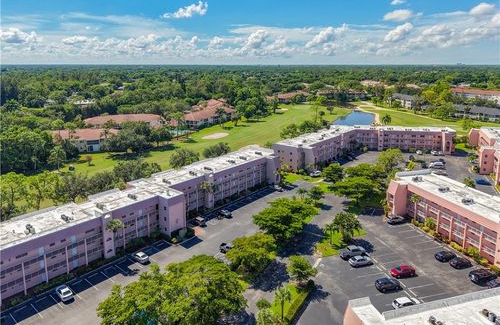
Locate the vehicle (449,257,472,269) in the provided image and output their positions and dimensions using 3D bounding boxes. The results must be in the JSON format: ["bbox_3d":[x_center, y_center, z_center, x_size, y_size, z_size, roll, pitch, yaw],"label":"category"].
[{"bbox_3d":[44.978,21.470,73.826,4.600,1.620,1.870,-5,16,-17],"label":"vehicle"}]

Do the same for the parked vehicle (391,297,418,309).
[{"bbox_3d":[26.844,24.008,59.650,4.600,1.480,1.800,-4,16,-14],"label":"parked vehicle"}]

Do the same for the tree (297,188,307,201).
[{"bbox_3d":[15.888,9.686,104.260,3.100,4.900,3.100,0,16,0],"label":"tree"}]

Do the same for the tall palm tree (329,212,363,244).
[{"bbox_3d":[22.862,15.299,80.792,6.000,6.800,6.300,-4,16,-14],"label":"tall palm tree"}]

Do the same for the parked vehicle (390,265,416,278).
[{"bbox_3d":[30.378,21.470,68.732,4.600,1.450,1.800,-4,16,-14],"label":"parked vehicle"}]

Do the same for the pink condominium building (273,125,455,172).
[{"bbox_3d":[51.200,-9.396,166.805,98.000,10.600,40.600,-7,17,-24],"label":"pink condominium building"}]

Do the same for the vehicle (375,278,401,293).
[{"bbox_3d":[25.658,22.605,64.381,4.500,1.620,1.840,-4,16,-14],"label":"vehicle"}]

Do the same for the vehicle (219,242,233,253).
[{"bbox_3d":[-4.347,19.180,76.264,5.300,1.780,1.920,13,20,39],"label":"vehicle"}]

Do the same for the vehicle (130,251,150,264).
[{"bbox_3d":[-24.072,20.910,76.090,4.650,1.470,1.830,13,20,39],"label":"vehicle"}]

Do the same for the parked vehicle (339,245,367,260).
[{"bbox_3d":[23.173,20.257,77.709,5.600,1.850,1.980,-5,16,-17],"label":"parked vehicle"}]

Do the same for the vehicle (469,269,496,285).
[{"bbox_3d":[45.144,21.793,67.085,4.800,1.720,1.920,-4,16,-14],"label":"vehicle"}]

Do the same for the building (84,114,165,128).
[{"bbox_3d":[-80.500,-26.364,229.970,47.000,9.000,21.000,-4,16,-13],"label":"building"}]

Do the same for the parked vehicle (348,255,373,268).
[{"bbox_3d":[23.864,21.337,74.577,4.650,1.470,1.830,-5,16,-17],"label":"parked vehicle"}]

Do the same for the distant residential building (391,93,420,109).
[{"bbox_3d":[150.613,-58.660,334.179,15.000,12.000,25.000,-13,20,-38],"label":"distant residential building"}]

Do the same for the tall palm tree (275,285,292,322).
[{"bbox_3d":[5.570,23.450,57.438,2.900,6.700,2.900,0,16,0],"label":"tall palm tree"}]

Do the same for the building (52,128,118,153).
[{"bbox_3d":[-83.500,-12.531,180.882,31.500,9.000,19.000,-2,16,-8],"label":"building"}]

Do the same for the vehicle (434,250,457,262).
[{"bbox_3d":[43.136,20.732,76.391,4.550,1.650,1.880,-5,16,-17],"label":"vehicle"}]

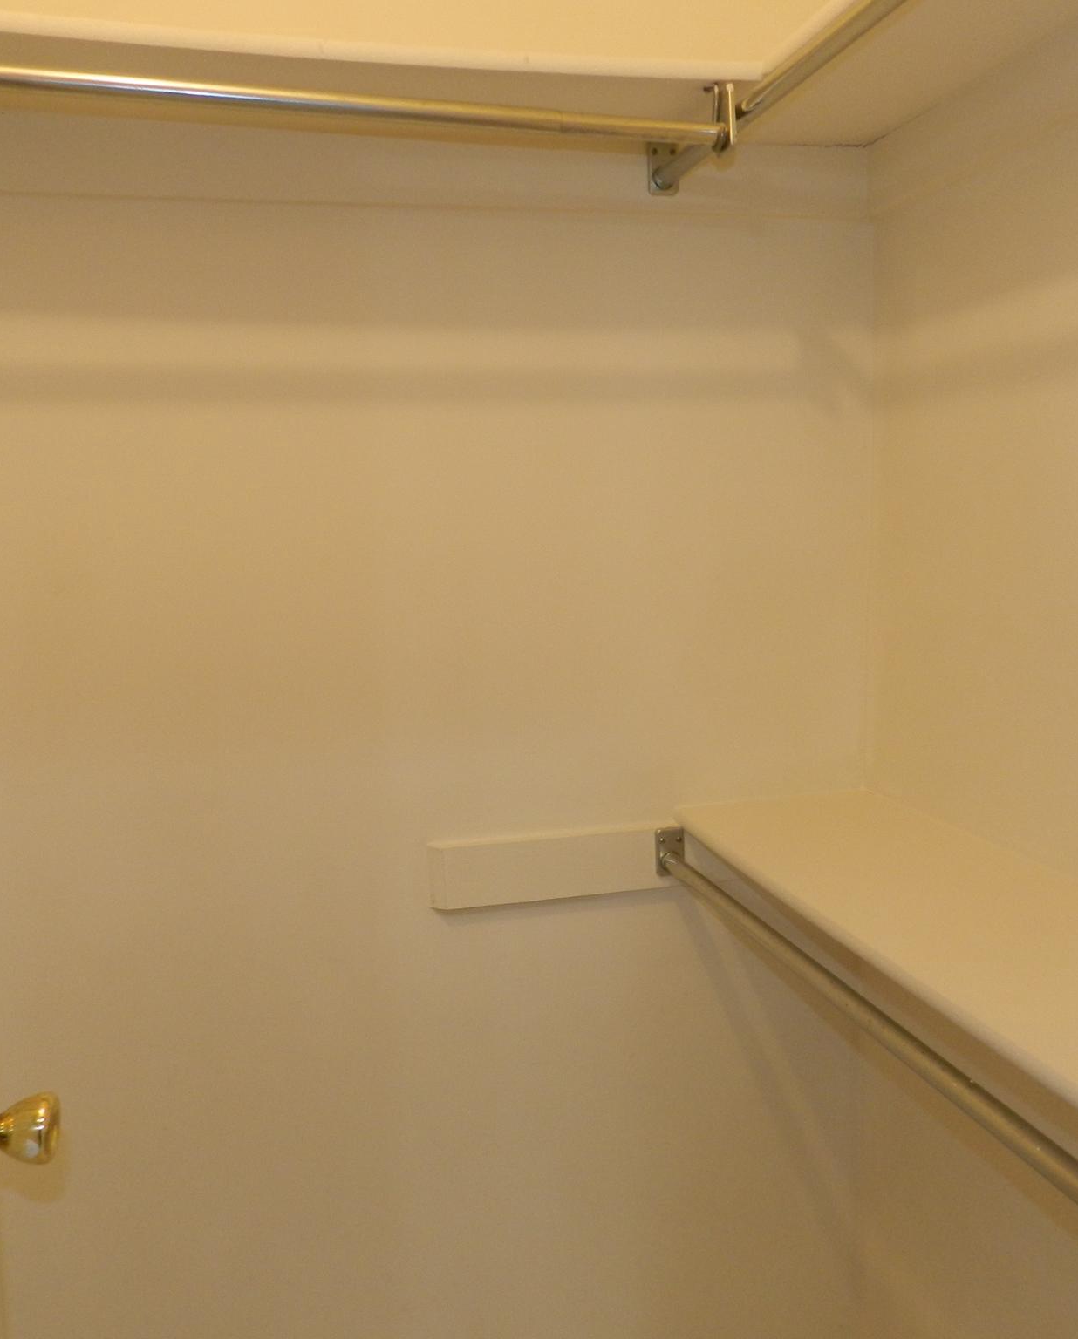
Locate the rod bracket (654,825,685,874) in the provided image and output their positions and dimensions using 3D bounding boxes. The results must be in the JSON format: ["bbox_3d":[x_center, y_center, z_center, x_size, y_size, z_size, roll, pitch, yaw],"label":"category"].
[{"bbox_3d":[0.198,0.272,1.749,0.044,0.073,0.022,-3,8,-14],"label":"rod bracket"}]

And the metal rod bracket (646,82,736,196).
[{"bbox_3d":[0.197,-0.682,1.536,0.047,0.084,0.199,-3,8,-14],"label":"metal rod bracket"}]

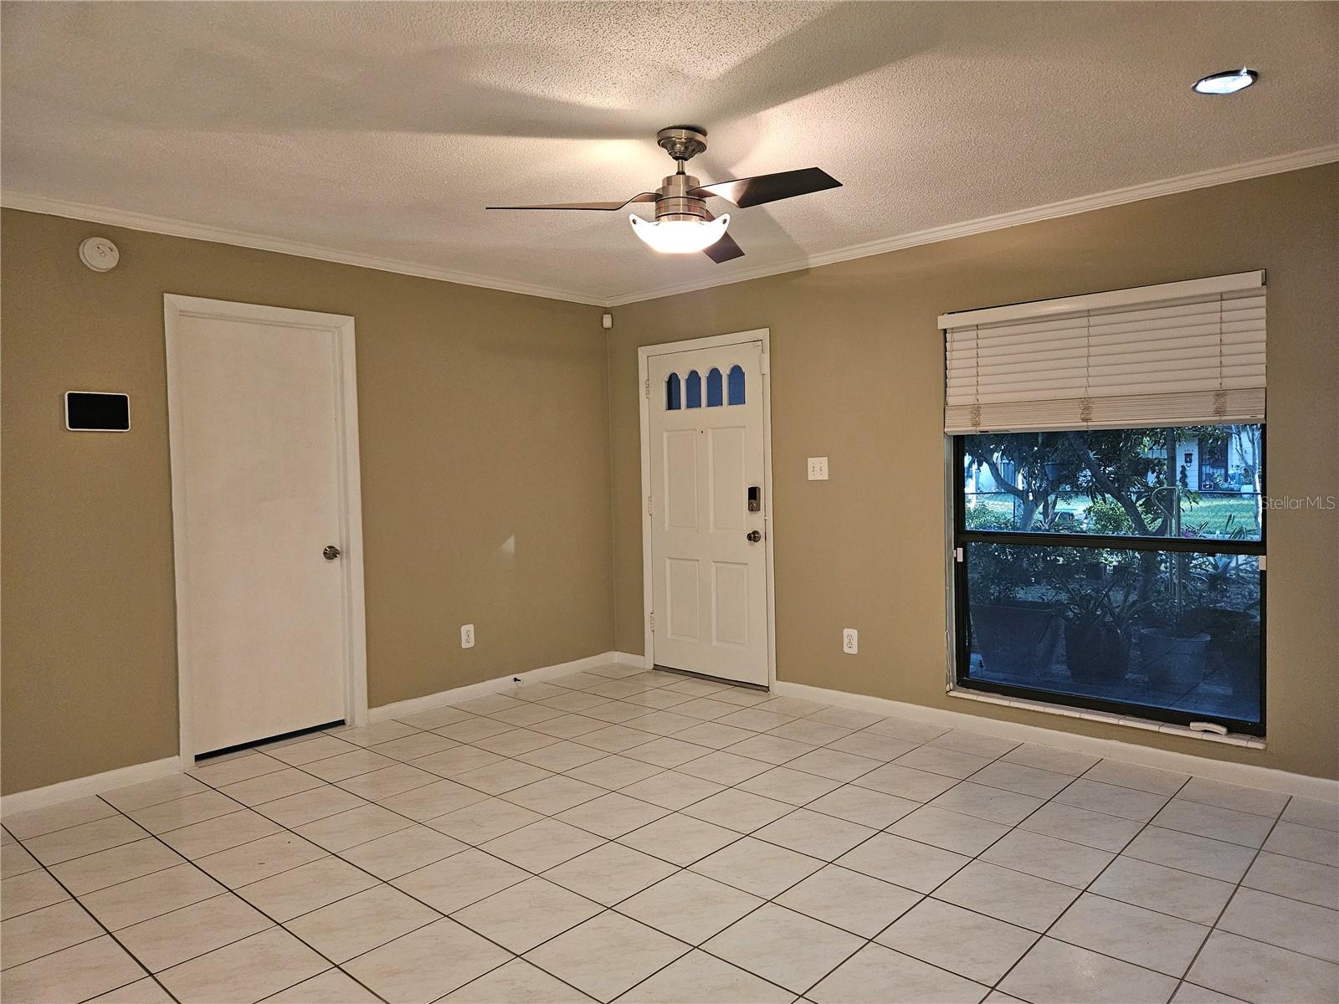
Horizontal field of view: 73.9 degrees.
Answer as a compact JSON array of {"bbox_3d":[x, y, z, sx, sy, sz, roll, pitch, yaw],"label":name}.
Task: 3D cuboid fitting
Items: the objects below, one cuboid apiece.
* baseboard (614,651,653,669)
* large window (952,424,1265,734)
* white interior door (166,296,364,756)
[{"bbox_3d":[-0.249,1.056,5.908,0.328,0.086,0.017,1,3,42],"label":"baseboard"},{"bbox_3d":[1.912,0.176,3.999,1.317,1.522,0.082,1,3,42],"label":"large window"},{"bbox_3d":[-1.933,0.124,4.326,0.103,2.120,0.910,1,3,42],"label":"white interior door"}]

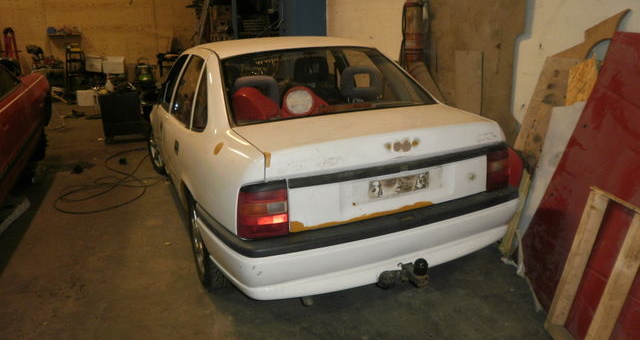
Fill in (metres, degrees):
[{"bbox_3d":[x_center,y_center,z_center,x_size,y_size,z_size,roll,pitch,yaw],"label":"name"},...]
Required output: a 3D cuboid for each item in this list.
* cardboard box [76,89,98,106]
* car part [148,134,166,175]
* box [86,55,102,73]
[{"bbox_3d":[-5.345,-1.648,11.050,0.400,0.360,0.300,-5,16,-12],"label":"cardboard box"},{"bbox_3d":[-1.625,-0.227,5.109,0.200,0.600,0.600,-8,17,-22],"label":"car part"},{"bbox_3d":[-5.395,-2.543,11.500,0.360,0.380,0.340,-7,16,-19],"label":"box"}]

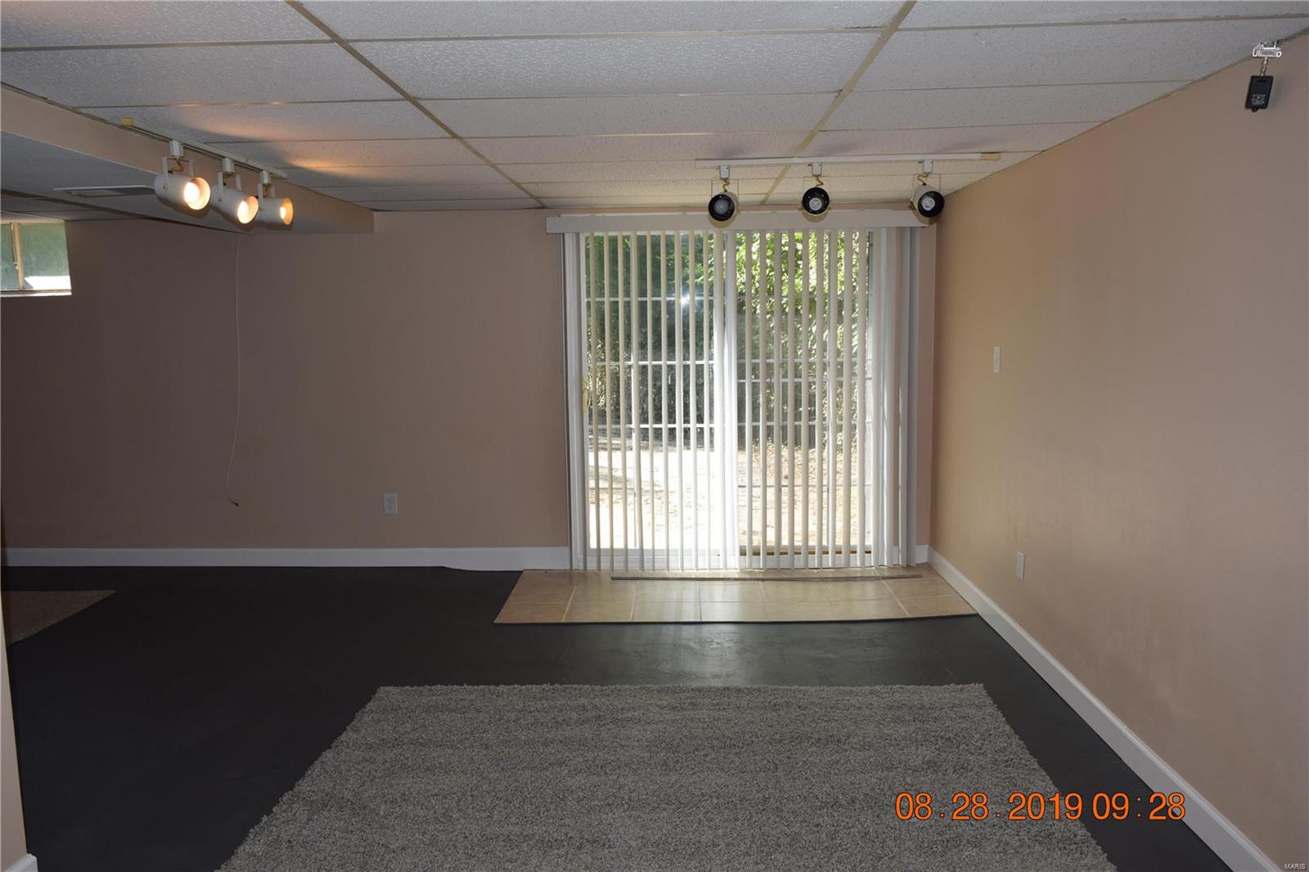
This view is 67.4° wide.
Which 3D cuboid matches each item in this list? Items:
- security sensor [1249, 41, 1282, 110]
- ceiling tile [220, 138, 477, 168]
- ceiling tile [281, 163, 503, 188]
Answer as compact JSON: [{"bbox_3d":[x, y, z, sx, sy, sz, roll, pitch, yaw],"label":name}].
[{"bbox_3d":[1.466,-0.865,2.359,0.068,0.158,0.035,1,7,13],"label":"security sensor"},{"bbox_3d":[-1.137,-1.069,3.699,0.932,0.020,0.598,-1,7,2],"label":"ceiling tile"},{"bbox_3d":[-1.122,-1.145,4.303,0.932,0.020,0.598,-1,7,2],"label":"ceiling tile"}]

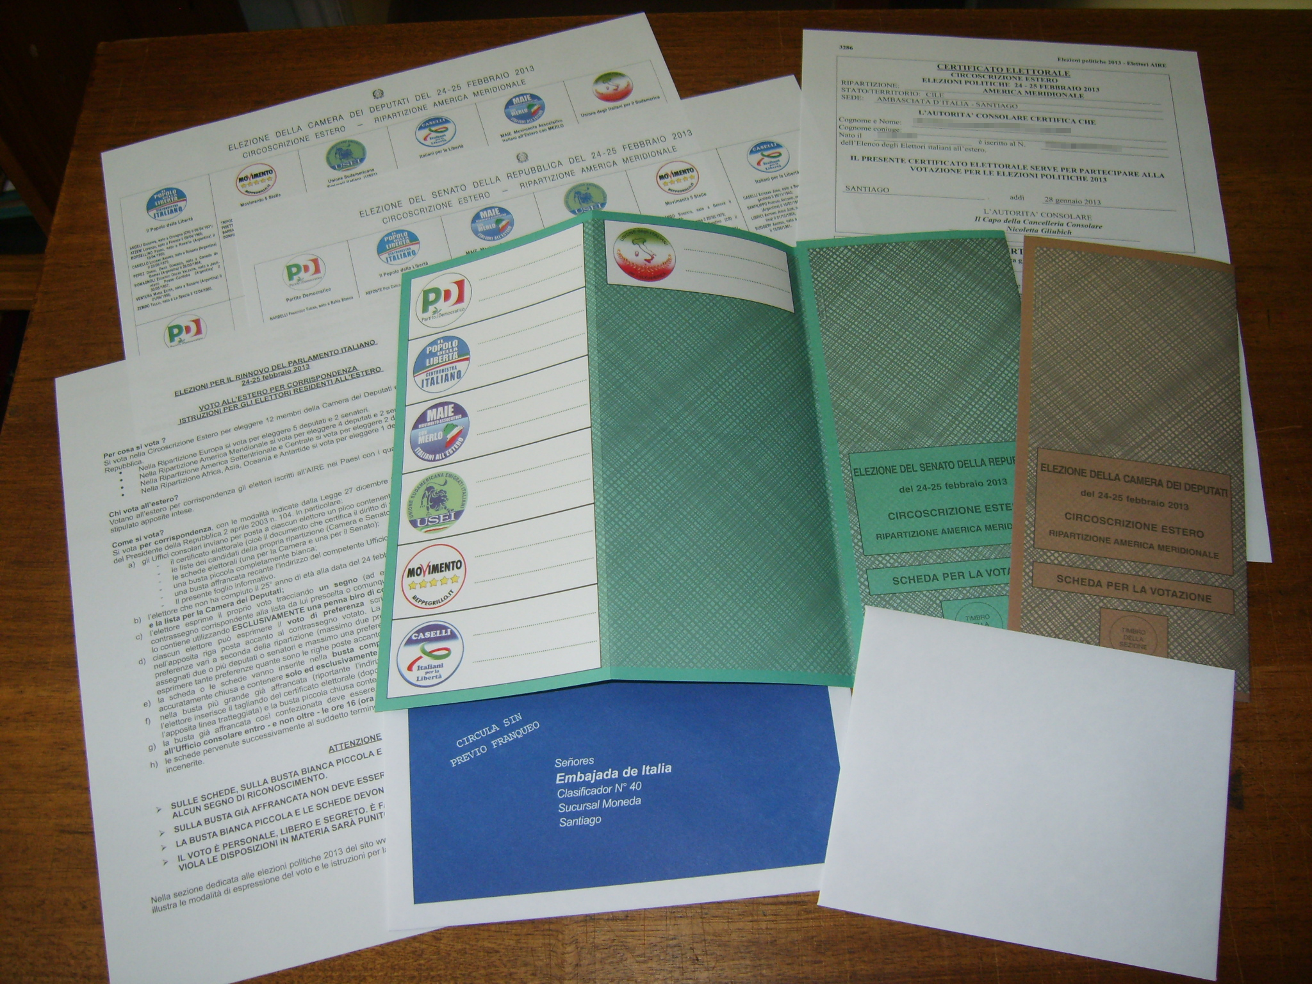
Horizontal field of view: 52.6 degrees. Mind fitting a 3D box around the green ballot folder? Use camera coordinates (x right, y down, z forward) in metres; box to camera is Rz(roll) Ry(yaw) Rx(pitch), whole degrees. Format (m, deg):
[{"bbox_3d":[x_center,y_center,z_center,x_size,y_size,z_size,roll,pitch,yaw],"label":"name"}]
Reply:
[{"bbox_3d":[0.028,-0.026,0.590,0.304,0.040,0.229,-3,64,0],"label":"green ballot folder"}]

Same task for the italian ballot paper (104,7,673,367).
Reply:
[{"bbox_3d":[-0.117,-0.132,0.667,0.297,0.008,0.210,-16,65,-6],"label":"italian ballot paper"}]

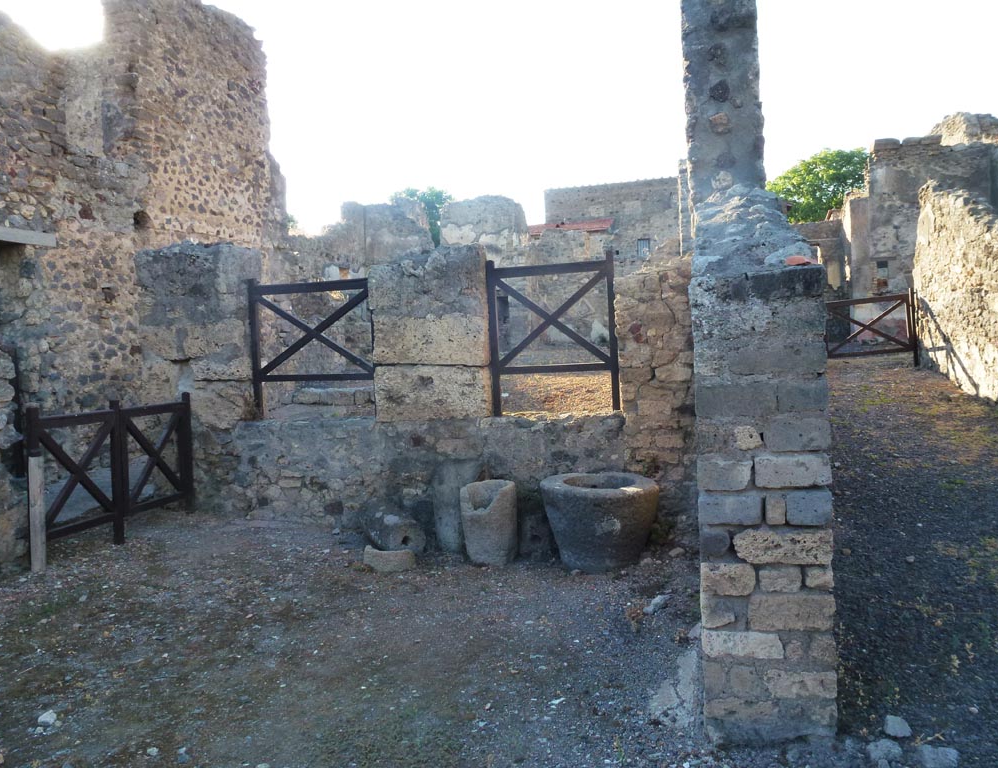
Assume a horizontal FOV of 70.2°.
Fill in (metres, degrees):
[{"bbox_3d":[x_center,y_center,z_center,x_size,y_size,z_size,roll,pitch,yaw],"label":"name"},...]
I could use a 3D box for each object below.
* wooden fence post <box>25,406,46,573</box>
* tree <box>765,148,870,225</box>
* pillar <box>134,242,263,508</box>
[{"bbox_3d":[-3.539,0.811,5.397,0.085,1.260,0.085,-2,2,14],"label":"wooden fence post"},{"bbox_3d":[14.066,-6.518,29.856,6.000,8.000,6.000,-2,2,14],"label":"tree"},{"bbox_3d":[-3.098,-0.068,7.371,1.030,2.720,0.550,-2,2,14],"label":"pillar"}]

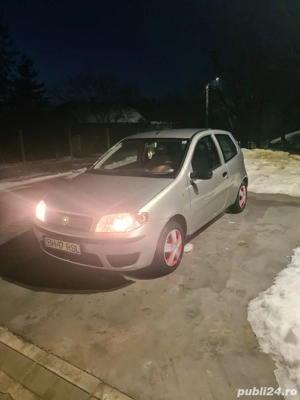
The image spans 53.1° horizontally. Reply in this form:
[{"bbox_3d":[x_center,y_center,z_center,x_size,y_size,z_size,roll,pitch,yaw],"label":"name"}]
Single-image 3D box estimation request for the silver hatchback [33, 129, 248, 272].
[{"bbox_3d":[0.207,-0.265,4.385,1.690,1.480,3.840,7,16,33],"label":"silver hatchback"}]

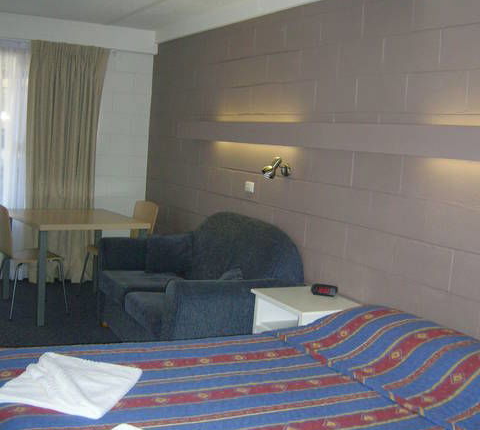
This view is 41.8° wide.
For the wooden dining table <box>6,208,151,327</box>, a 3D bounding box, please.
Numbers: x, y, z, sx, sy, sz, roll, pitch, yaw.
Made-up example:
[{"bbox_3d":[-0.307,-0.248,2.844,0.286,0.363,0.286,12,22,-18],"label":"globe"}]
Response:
[{"bbox_3d":[-1.317,0.372,5.027,0.865,0.740,0.895,-2,9,-36],"label":"wooden dining table"}]

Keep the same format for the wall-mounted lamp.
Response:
[{"bbox_3d":[0.234,-0.305,4.058,0.160,0.140,0.120,-1,8,-30],"label":"wall-mounted lamp"}]

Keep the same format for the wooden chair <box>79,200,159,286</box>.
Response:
[{"bbox_3d":[-1.034,0.305,5.399,0.530,0.810,0.440,-2,9,-36],"label":"wooden chair"}]

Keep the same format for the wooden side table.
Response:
[{"bbox_3d":[0.357,0.743,3.595,0.410,0.555,0.485,-1,8,-30],"label":"wooden side table"}]

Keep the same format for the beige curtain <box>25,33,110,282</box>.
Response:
[{"bbox_3d":[-1.586,-0.458,5.765,0.690,2.140,0.130,-1,8,-30],"label":"beige curtain"}]

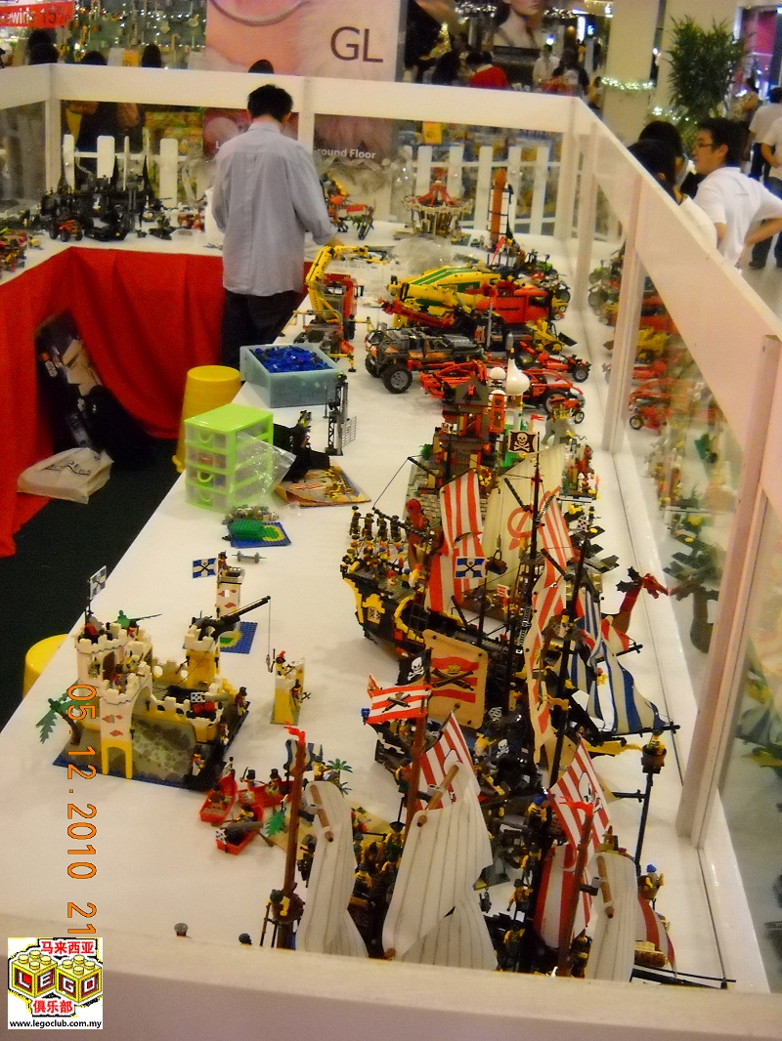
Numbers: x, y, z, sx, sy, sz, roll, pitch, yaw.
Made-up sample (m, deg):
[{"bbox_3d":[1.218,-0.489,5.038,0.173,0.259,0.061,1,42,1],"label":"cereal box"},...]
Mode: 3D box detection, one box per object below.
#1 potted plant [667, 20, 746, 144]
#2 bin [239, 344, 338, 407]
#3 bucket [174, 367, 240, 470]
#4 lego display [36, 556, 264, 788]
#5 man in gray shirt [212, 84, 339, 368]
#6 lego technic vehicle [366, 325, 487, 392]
[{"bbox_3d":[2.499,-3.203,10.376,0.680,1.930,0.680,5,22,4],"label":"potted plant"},{"bbox_3d":[-0.320,-0.464,3.948,0.250,0.113,0.335,-5,24,-20],"label":"bin"},{"bbox_3d":[-0.822,-0.484,5.710,0.335,0.400,0.335,3,22,-1],"label":"bucket"},{"bbox_3d":[-0.384,0.235,2.021,0.305,0.274,0.270,7,23,10],"label":"lego display"},{"bbox_3d":[-0.494,-1.088,5.565,0.570,1.670,0.380,9,23,14],"label":"man in gray shirt"},{"bbox_3d":[0.118,-0.531,4.090,0.365,0.175,0.195,-3,23,-15],"label":"lego technic vehicle"}]

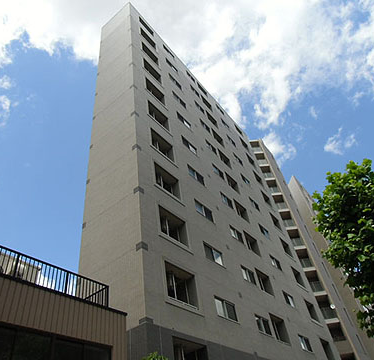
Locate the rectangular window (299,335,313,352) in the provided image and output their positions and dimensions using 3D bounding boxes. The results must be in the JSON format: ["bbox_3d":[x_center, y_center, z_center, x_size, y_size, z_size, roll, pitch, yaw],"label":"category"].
[{"bbox_3d":[7.524,10.485,21.278,0.180,0.860,1.336,-33,-48,22],"label":"rectangular window"}]

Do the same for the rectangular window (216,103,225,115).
[{"bbox_3d":[3.934,-7.929,38.698,0.150,0.875,1.650,-33,-48,22],"label":"rectangular window"}]

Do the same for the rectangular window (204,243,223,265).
[{"bbox_3d":[1.373,3.881,17.056,0.150,0.875,1.716,-33,-48,22],"label":"rectangular window"}]

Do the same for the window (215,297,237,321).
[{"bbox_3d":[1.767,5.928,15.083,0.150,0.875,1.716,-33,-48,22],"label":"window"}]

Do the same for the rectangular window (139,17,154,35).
[{"bbox_3d":[-3.917,-14.534,31.768,0.250,1.561,1.867,-33,-48,22],"label":"rectangular window"}]

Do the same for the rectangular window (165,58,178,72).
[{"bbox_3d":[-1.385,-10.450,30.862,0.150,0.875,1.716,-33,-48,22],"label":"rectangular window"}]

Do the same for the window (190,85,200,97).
[{"bbox_3d":[0.774,-9.041,34.024,0.180,0.863,1.367,-33,-48,22],"label":"window"}]

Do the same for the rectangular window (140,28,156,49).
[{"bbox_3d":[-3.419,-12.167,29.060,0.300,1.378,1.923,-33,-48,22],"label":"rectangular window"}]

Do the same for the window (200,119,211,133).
[{"bbox_3d":[1.591,-4.816,29.904,0.180,0.863,1.367,-33,-48,22],"label":"window"}]

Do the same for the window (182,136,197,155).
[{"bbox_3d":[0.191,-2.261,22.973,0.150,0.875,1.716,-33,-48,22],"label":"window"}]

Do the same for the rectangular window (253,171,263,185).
[{"bbox_3d":[7.714,0.013,35.992,0.300,1.320,1.779,-33,-48,22],"label":"rectangular window"}]

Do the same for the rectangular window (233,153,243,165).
[{"bbox_3d":[5.102,-1.858,32.850,0.150,0.847,1.650,-33,-48,22],"label":"rectangular window"}]

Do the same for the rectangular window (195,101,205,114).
[{"bbox_3d":[1.186,-6.910,31.946,0.180,0.863,1.367,-33,-48,22],"label":"rectangular window"}]

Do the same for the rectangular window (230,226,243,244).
[{"bbox_3d":[3.214,3.584,21.712,0.180,0.863,1.367,-33,-48,22],"label":"rectangular window"}]

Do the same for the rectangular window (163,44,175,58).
[{"bbox_3d":[-1.882,-12.853,33.680,0.180,0.846,1.581,-33,-48,22],"label":"rectangular window"}]

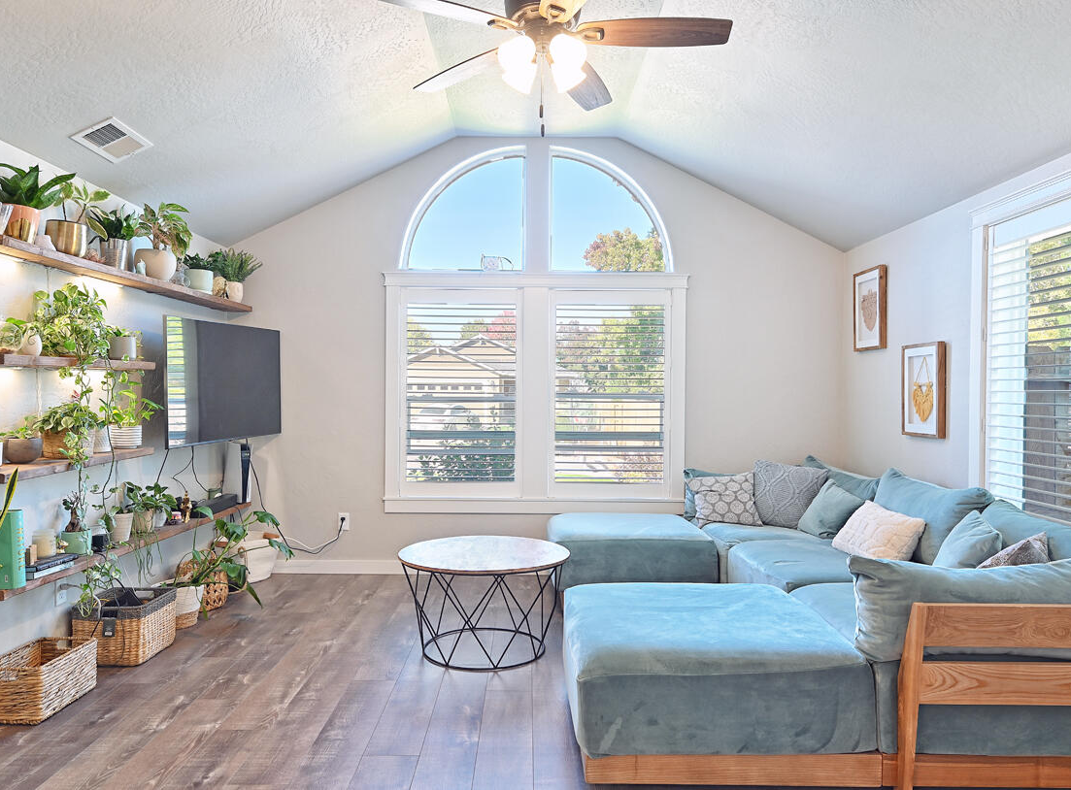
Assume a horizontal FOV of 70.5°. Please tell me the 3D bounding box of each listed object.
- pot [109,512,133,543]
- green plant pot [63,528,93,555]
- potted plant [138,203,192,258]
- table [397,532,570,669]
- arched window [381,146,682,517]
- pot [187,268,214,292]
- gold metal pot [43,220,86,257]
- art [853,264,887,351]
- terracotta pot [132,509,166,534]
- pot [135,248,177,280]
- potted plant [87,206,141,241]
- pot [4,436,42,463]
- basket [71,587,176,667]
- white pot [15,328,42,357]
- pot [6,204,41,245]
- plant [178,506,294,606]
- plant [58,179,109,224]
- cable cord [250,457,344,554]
[{"bbox_3d":[-2.157,0.693,3.950,0.098,0.138,0.098,0,0,0],"label":"pot"},{"bbox_3d":[-2.047,0.661,3.380,0.115,0.112,0.115,0,0,0],"label":"green plant pot"},{"bbox_3d":[-1.966,-0.873,4.015,0.247,0.276,0.247,0,0,0],"label":"potted plant"},{"bbox_3d":[-0.251,1.020,3.776,0.848,0.479,0.848,0,0,0],"label":"table"},{"bbox_3d":[0.004,-0.478,5.420,2.140,2.640,0.120,0,0,1],"label":"arched window"},{"bbox_3d":[-2.007,-0.675,4.529,0.148,0.140,0.148,0,0,0],"label":"pot"},{"bbox_3d":[-2.019,-0.669,3.260,0.152,0.144,0.152,0,0,1],"label":"gold metal pot"},{"bbox_3d":[2.198,-0.556,4.984,0.048,0.530,0.390,0,0,-1],"label":"art"},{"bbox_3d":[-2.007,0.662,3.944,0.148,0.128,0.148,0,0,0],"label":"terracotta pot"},{"bbox_3d":[-1.990,-0.682,3.970,0.198,0.163,0.198,0,0,0],"label":"pot"},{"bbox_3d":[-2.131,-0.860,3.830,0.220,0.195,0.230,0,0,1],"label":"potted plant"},{"bbox_3d":[-2.034,0.223,3.004,0.135,0.104,0.135,0,0,0],"label":"pot"},{"bbox_3d":[-1.927,1.083,3.570,0.305,0.266,0.335,0,0,1],"label":"basket"},{"bbox_3d":[-1.995,-0.207,2.990,0.084,0.119,0.084,0,0,0],"label":"white pot"},{"bbox_3d":[-2.017,-0.667,2.980,0.120,0.152,0.120,0,0,0],"label":"pot"},{"bbox_3d":[-1.661,0.898,4.180,0.550,0.540,0.500,0,0,1],"label":"plant"},{"bbox_3d":[-1.972,-0.844,3.315,0.187,0.173,0.187,0,0,0],"label":"plant"},{"bbox_3d":[-1.675,0.775,5.300,0.600,0.680,0.200,0,0,1],"label":"cable cord"}]

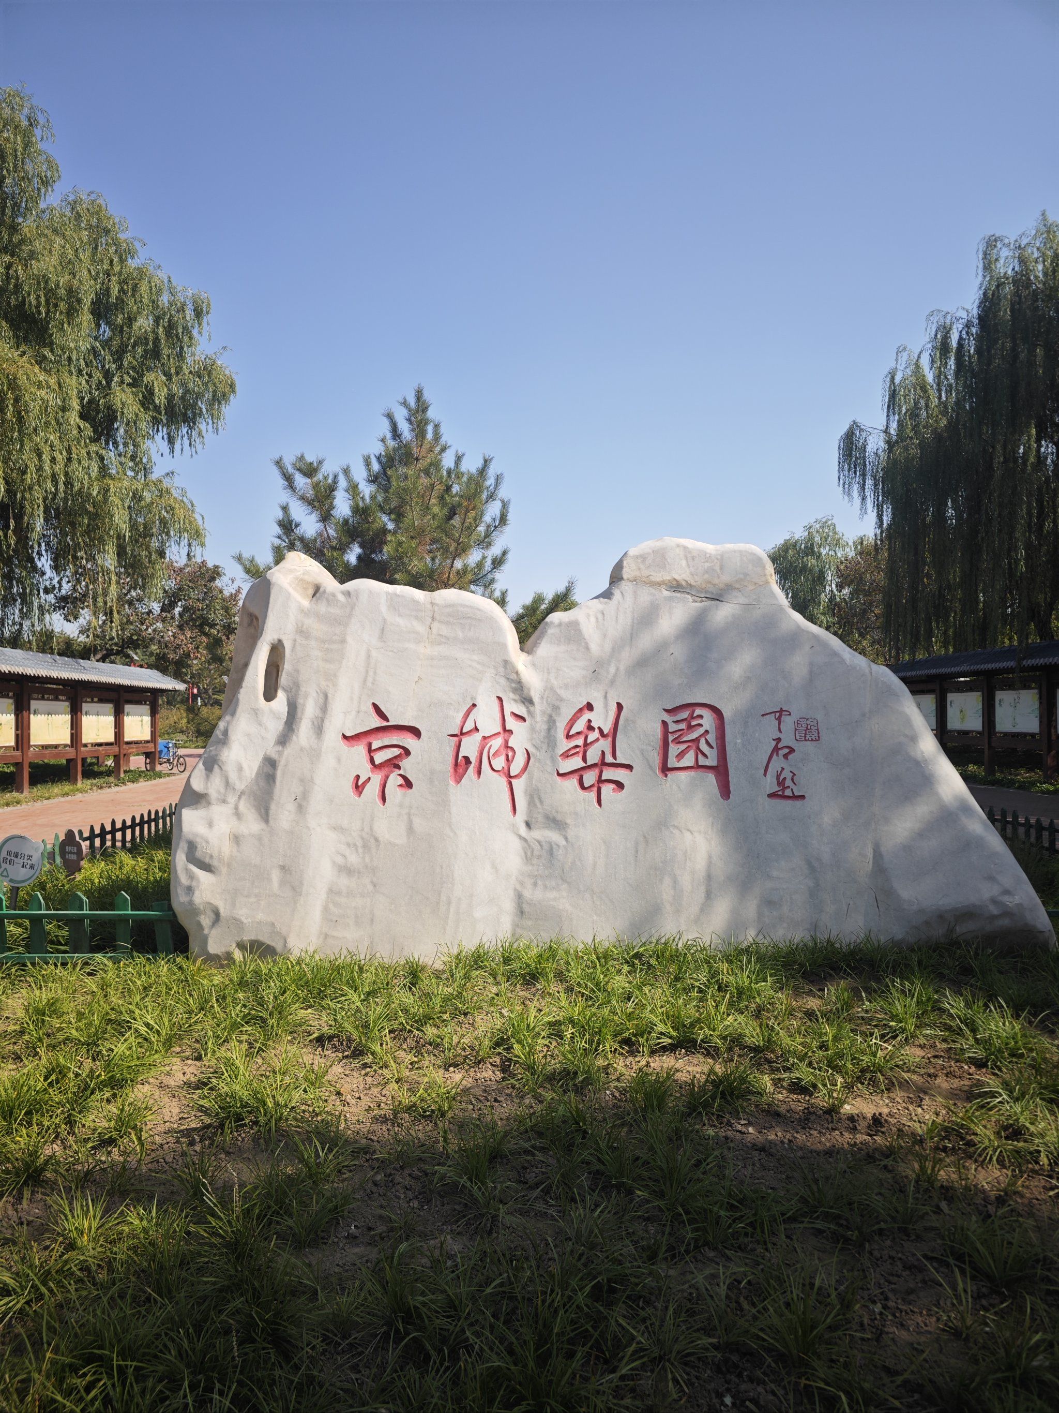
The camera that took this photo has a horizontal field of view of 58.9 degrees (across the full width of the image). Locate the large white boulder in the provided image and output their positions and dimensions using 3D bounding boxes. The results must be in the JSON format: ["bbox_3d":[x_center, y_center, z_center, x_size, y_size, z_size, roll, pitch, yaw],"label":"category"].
[{"bbox_3d":[0.600,0.240,6.550,5.950,2.800,1.150,0,-1,-2],"label":"large white boulder"}]

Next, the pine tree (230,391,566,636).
[{"bbox_3d":[-1.500,-1.150,12.000,4.400,5.800,4.400,0,-1,0],"label":"pine tree"}]

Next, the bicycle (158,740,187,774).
[{"bbox_3d":[-11.800,1.620,30.700,1.750,1.050,0.750,-1,-1,38],"label":"bicycle"}]

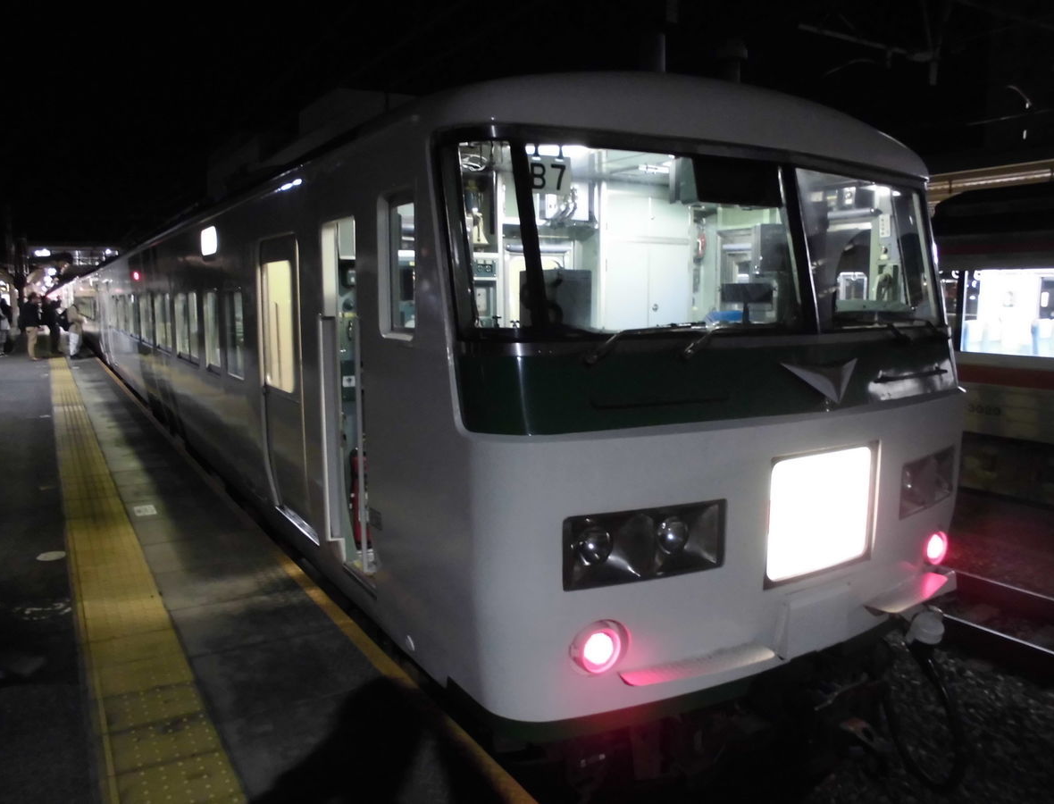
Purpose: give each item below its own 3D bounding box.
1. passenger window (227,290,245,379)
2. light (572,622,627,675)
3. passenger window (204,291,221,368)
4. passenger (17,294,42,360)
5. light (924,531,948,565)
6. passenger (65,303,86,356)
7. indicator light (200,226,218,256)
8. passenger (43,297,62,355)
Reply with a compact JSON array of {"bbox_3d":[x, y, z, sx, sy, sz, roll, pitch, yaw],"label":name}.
[{"bbox_3d":[-2.153,-0.504,5.951,0.050,0.640,0.590,-5,9,-30],"label":"passenger window"},{"bbox_3d":[0.266,0.904,2.957,0.190,0.190,0.100,-5,9,-30],"label":"light"},{"bbox_3d":[-2.632,-0.600,6.753,0.050,0.660,0.630,-5,9,-30],"label":"passenger window"},{"bbox_3d":[-12.697,-1.913,20.527,0.480,1.680,0.500,-4,8,-25],"label":"passenger"},{"bbox_3d":[2.029,0.724,3.989,0.175,0.175,0.100,-5,9,-30],"label":"light"},{"bbox_3d":[-11.910,-1.885,21.236,0.500,1.500,0.480,-8,11,-44],"label":"passenger"},{"bbox_3d":[-2.606,-1.324,6.619,0.060,0.220,0.560,-5,9,-30],"label":"indicator light"},{"bbox_3d":[-13.251,-2.136,22.512,0.420,1.620,0.480,-5,9,-30],"label":"passenger"}]

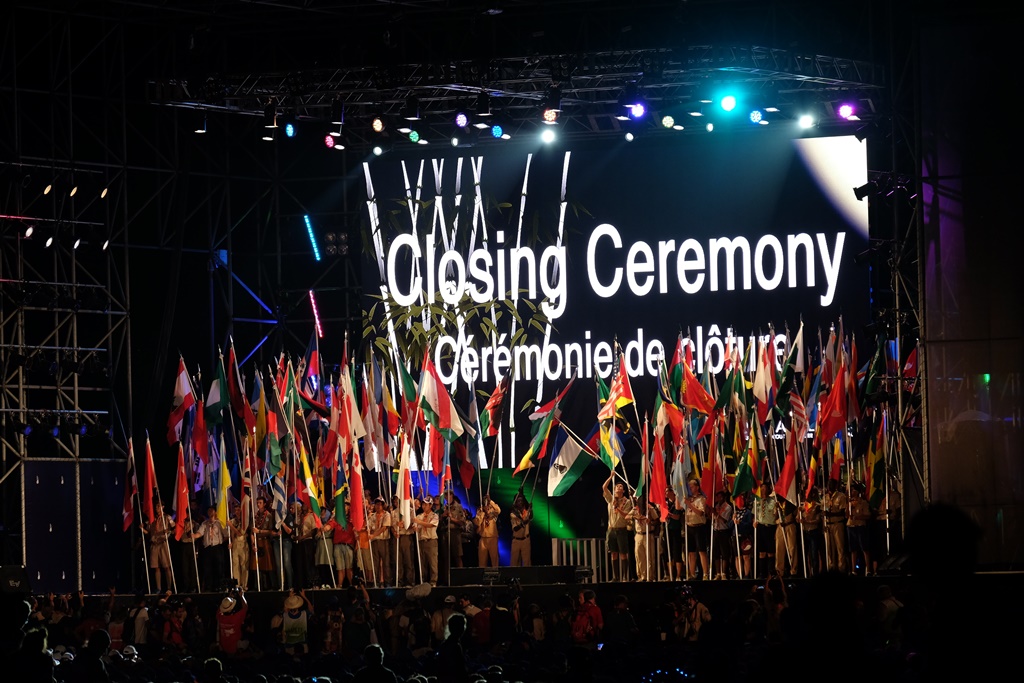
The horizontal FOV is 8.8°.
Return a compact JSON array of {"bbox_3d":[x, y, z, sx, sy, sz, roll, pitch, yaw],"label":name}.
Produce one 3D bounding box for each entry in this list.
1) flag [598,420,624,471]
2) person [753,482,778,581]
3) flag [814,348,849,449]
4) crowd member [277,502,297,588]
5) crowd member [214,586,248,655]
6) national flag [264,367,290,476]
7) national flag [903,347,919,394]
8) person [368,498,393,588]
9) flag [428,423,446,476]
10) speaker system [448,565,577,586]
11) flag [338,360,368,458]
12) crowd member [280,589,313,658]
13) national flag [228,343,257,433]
[{"bbox_3d":[1.888,1.954,126.300,0.430,0.975,0.350,-2,-2,12],"label":"flag"},{"bbox_3d":[4.688,3.504,123.090,0.480,1.760,0.360,-2,-2,14],"label":"person"},{"bbox_3d":[5.887,1.050,122.660,0.572,1.843,0.320,-1,-2,12],"label":"flag"},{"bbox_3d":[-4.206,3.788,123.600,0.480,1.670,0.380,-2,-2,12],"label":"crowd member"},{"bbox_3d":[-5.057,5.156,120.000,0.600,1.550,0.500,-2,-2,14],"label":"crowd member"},{"bbox_3d":[-4.386,1.496,124.500,0.500,2.000,0.400,-2,-2,12],"label":"national flag"},{"bbox_3d":[7.244,0.509,121.000,0.380,0.920,0.300,-2,-2,12],"label":"national flag"},{"bbox_3d":[-2.417,3.705,123.300,0.520,1.680,0.380,-2,-2,14],"label":"person"},{"bbox_3d":[-1.384,1.988,123.683,0.334,1.041,0.300,-2,-3,11],"label":"flag"},{"bbox_3d":[0.038,4.422,125.380,2.427,0.367,0.500,-2,-2,23],"label":"speaker system"},{"bbox_3d":[-3.033,1.293,126.557,0.532,1.787,0.280,-1,-2,9],"label":"flag"},{"bbox_3d":[-3.965,5.482,122.457,0.589,1.803,0.500,-1,-2,9],"label":"crowd member"},{"bbox_3d":[-5.175,0.880,127.350,0.574,1.798,0.280,-1,-2,9],"label":"national flag"}]

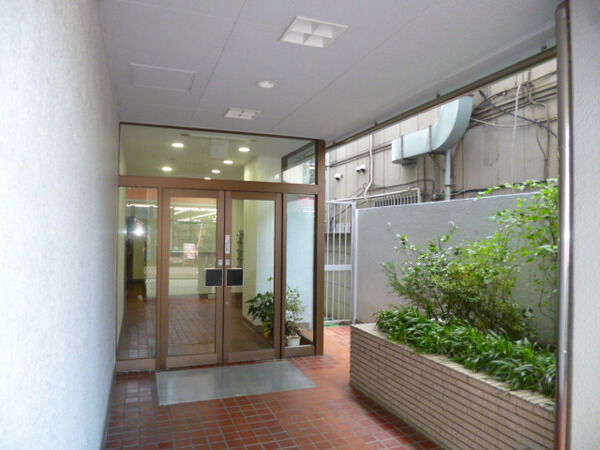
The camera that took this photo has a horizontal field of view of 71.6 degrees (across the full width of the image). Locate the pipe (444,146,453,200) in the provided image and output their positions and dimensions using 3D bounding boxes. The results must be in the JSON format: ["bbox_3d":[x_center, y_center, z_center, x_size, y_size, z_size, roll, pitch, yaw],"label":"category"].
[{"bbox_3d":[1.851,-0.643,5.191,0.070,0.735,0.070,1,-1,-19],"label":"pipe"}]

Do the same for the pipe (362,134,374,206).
[{"bbox_3d":[1.191,-0.949,7.181,0.080,1.274,0.200,1,-1,-19],"label":"pipe"}]

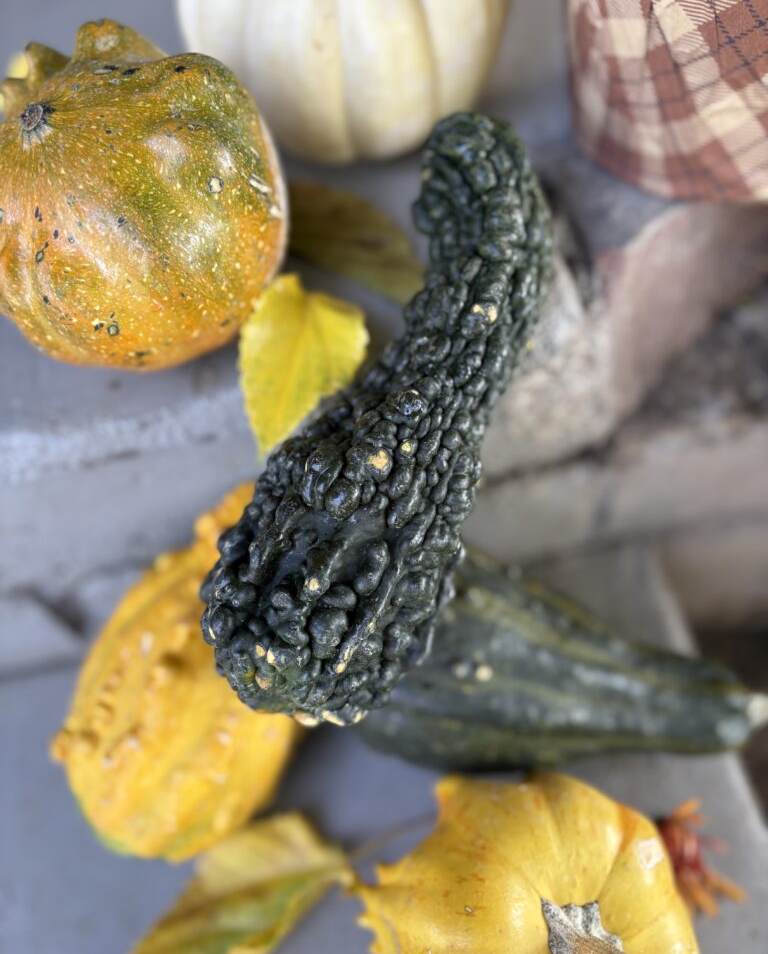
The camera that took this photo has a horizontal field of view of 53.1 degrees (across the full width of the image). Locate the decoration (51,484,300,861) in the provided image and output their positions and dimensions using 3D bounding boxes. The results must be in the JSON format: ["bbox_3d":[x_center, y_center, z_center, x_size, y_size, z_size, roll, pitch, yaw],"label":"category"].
[{"bbox_3d":[-0.085,0.086,0.397,0.104,0.097,0.192,8,48,19],"label":"decoration"}]

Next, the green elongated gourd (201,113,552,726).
[{"bbox_3d":[0.009,-0.038,0.335,0.098,0.092,0.296,12,69,23],"label":"green elongated gourd"}]

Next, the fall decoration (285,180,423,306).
[{"bbox_3d":[-0.025,-0.126,0.416,0.058,0.015,0.110,-32,48,-18],"label":"fall decoration"}]

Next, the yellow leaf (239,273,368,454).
[{"bbox_3d":[-0.036,-0.050,0.345,0.062,0.022,0.088,13,83,0],"label":"yellow leaf"}]

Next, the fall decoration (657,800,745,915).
[{"bbox_3d":[0.132,0.164,0.332,0.046,0.028,0.050,0,46,12],"label":"fall decoration"}]

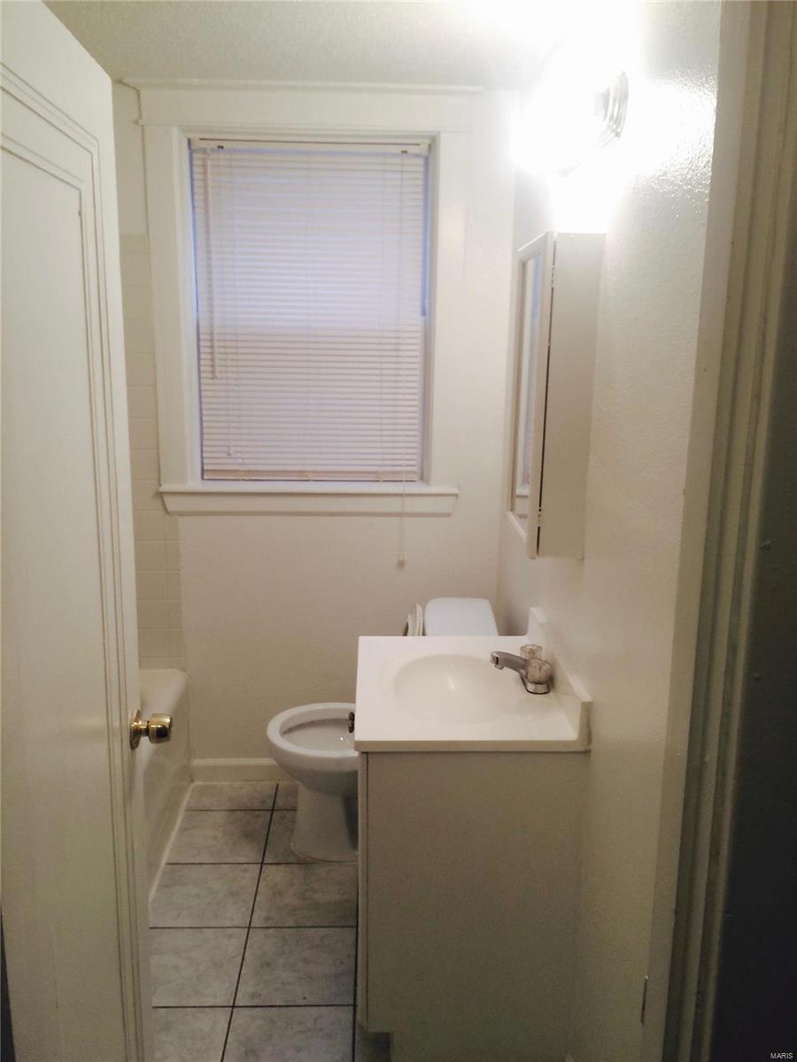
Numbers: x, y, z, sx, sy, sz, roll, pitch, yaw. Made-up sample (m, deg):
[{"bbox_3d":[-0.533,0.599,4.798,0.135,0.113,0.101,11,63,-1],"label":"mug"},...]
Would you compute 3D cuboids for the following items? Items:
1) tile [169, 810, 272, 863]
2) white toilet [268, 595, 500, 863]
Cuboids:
[{"bbox_3d":[-0.595,1.037,3.009,0.305,0.010,0.305,0,13,-2],"label":"tile"},{"bbox_3d":[-0.052,0.655,2.932,0.765,0.785,0.470,0,13,-2],"label":"white toilet"}]

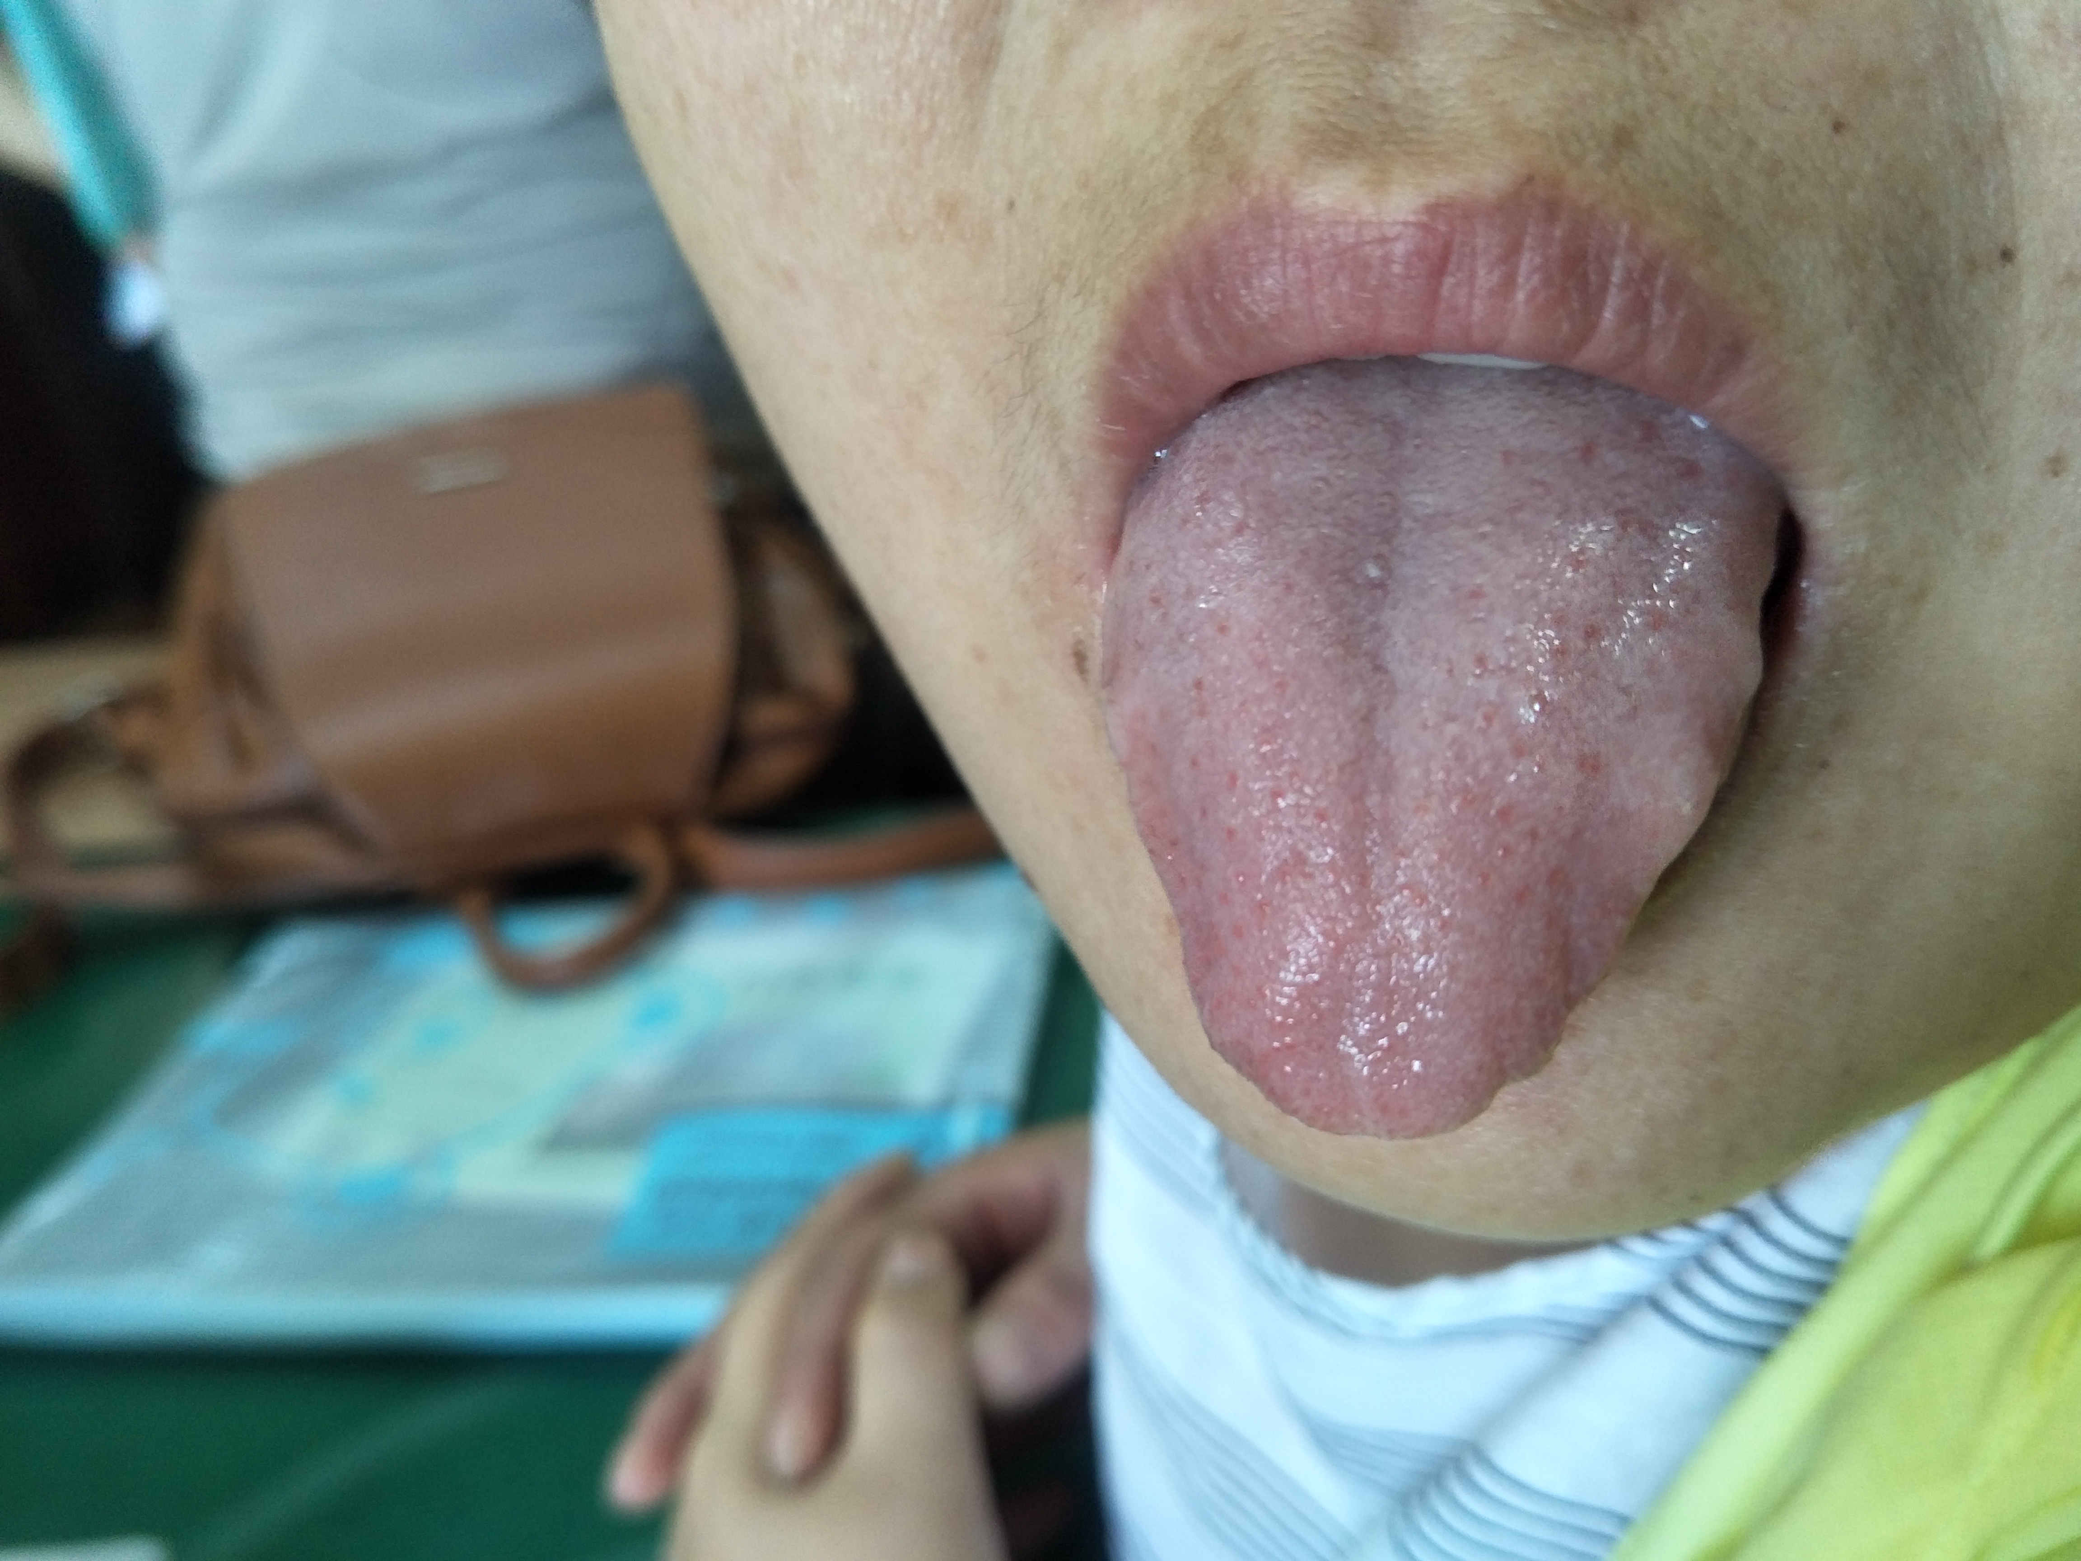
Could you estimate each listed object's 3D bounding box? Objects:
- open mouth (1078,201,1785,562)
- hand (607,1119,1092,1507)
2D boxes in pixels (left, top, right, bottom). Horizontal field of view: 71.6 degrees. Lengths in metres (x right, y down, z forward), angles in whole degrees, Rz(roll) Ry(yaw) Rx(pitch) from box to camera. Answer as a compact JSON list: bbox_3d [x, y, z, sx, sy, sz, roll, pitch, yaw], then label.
[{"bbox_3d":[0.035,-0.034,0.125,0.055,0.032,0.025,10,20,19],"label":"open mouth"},{"bbox_3d":[-0.045,0.136,0.370,0.120,0.060,0.085,-26,43,-33],"label":"hand"}]

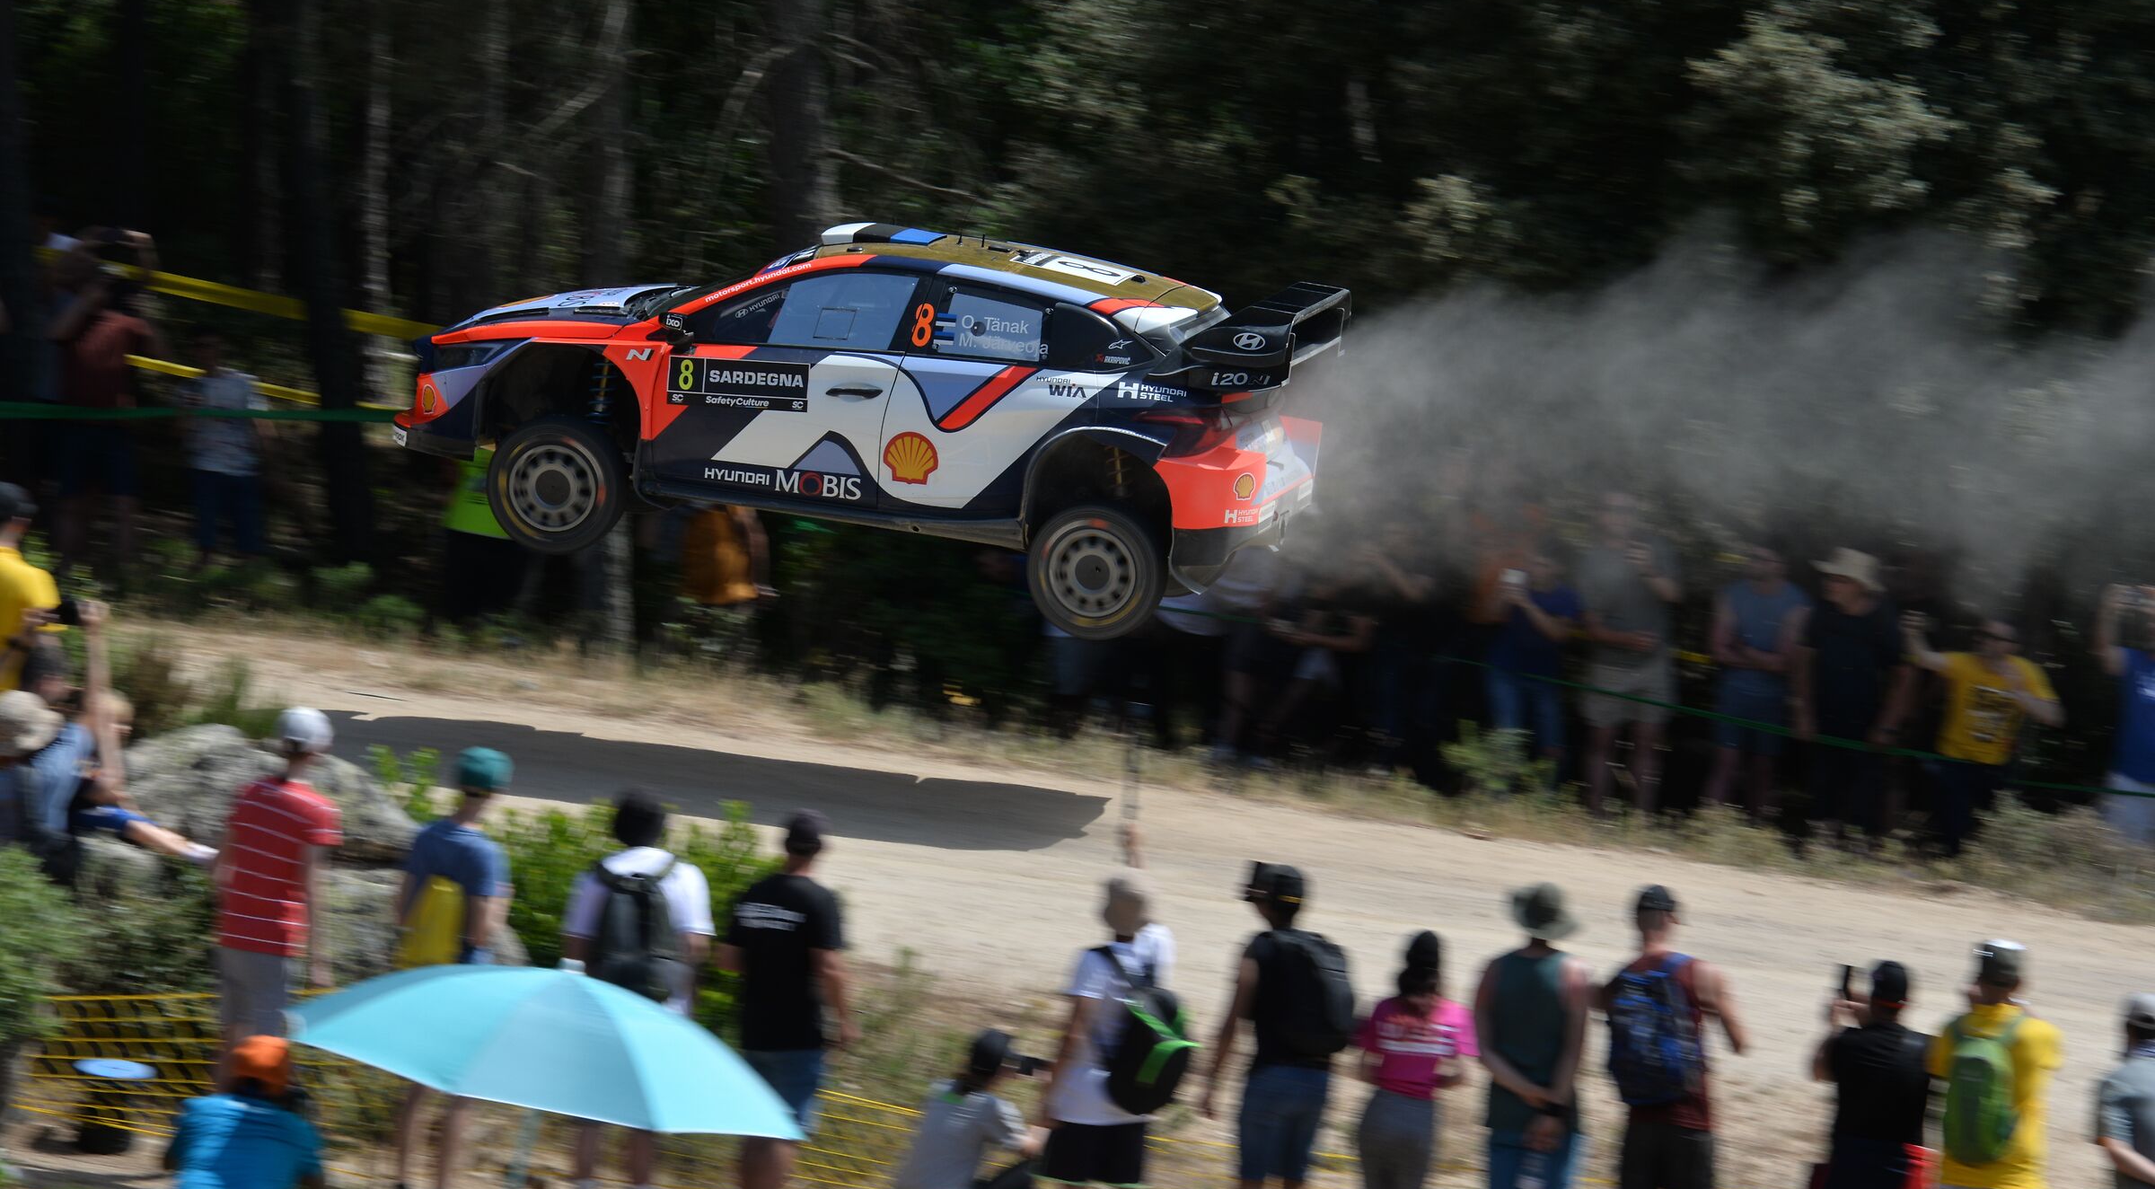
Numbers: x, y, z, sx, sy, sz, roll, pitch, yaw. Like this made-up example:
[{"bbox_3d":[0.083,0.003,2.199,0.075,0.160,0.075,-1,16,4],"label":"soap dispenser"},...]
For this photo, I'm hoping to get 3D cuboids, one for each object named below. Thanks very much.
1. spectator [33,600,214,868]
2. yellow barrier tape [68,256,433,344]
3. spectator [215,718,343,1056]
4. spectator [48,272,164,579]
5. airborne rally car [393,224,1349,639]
[{"bbox_3d":[-3.851,0.567,55.500,0.780,1.080,0.520,-3,6,-30],"label":"spectator"},{"bbox_3d":[-4.850,-1.744,81.000,2.250,0.120,0.040,11,0,10],"label":"yellow barrier tape"},{"bbox_3d":[-3.162,1.349,54.500,0.500,1.770,0.360,2,6,25],"label":"spectator"},{"bbox_3d":[-5.543,-0.965,78.500,0.560,1.740,0.420,-2,6,-24],"label":"spectator"},{"bbox_3d":[-1.021,-0.911,64.731,4.220,1.620,1.870,9,9,10],"label":"airborne rally car"}]

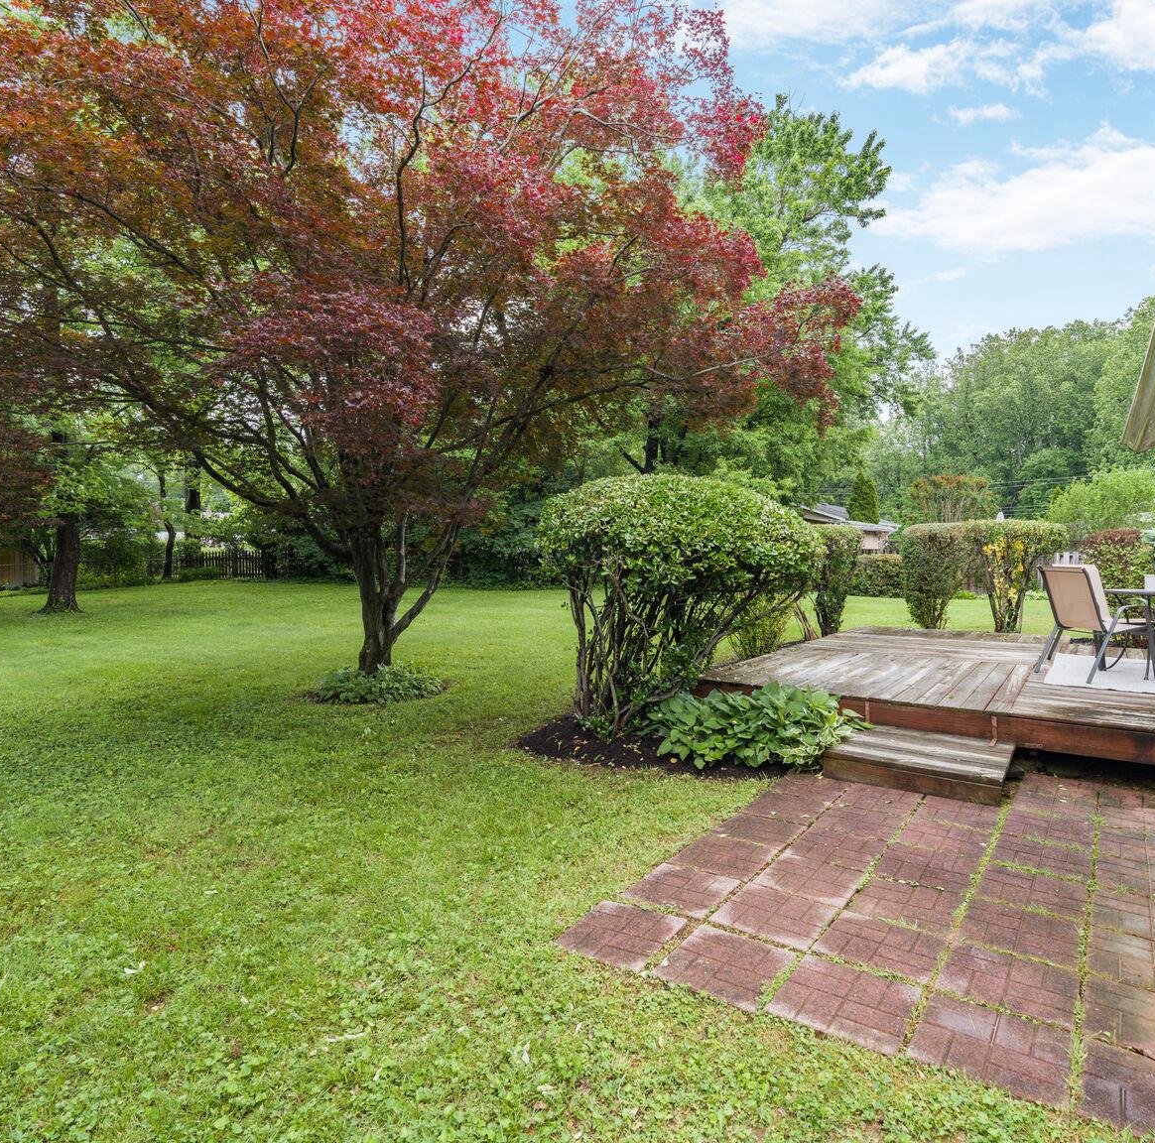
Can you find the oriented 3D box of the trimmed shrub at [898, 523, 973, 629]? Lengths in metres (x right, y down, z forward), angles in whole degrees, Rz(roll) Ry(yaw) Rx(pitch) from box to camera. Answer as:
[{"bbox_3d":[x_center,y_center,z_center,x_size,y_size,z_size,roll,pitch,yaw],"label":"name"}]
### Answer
[{"bbox_3d":[5.622,0.209,12.000,1.050,1.880,1.050,1,2,36],"label":"trimmed shrub"}]

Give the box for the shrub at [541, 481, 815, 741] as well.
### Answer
[{"bbox_3d":[0.888,0.198,6.600,2.250,2.050,2.200,1,1,0],"label":"shrub"}]

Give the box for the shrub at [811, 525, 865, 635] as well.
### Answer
[{"bbox_3d":[3.798,0.232,11.400,0.900,1.860,0.900,1,1,34],"label":"shrub"}]

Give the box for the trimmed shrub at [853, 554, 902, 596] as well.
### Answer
[{"bbox_3d":[11.051,0.134,28.000,2.800,1.560,1.100,1,1,34],"label":"trimmed shrub"}]

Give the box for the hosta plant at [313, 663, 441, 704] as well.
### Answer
[{"bbox_3d":[-1.945,1.025,7.450,1.280,0.260,1.200,1,1,0],"label":"hosta plant"}]

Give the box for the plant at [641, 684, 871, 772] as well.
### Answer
[{"bbox_3d":[1.242,1.073,5.544,1.400,0.460,0.950,1,2,36],"label":"plant"}]

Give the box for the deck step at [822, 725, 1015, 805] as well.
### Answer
[{"bbox_3d":[2.287,1.245,5.023,1.030,0.150,0.950,1,2,36],"label":"deck step"}]

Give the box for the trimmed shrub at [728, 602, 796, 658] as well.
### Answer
[{"bbox_3d":[2.094,0.804,8.600,0.700,0.870,0.700,1,2,36],"label":"trimmed shrub"}]

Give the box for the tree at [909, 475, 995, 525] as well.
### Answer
[{"bbox_3d":[12.241,-1.165,25.000,2.700,3.980,2.700,1,2,36],"label":"tree"}]

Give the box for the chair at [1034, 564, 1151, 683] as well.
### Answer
[{"bbox_3d":[4.453,0.446,6.534,0.700,0.930,0.580,0,1,-8],"label":"chair"}]

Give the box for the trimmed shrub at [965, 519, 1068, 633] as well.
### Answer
[{"bbox_3d":[6.156,0.241,10.697,1.220,1.900,1.050,1,1,34],"label":"trimmed shrub"}]

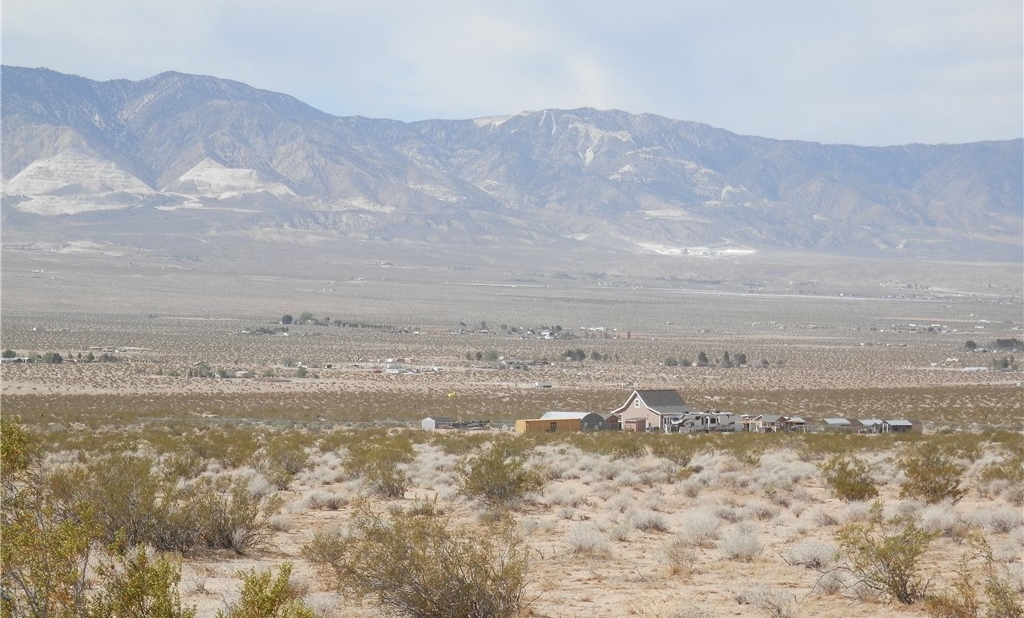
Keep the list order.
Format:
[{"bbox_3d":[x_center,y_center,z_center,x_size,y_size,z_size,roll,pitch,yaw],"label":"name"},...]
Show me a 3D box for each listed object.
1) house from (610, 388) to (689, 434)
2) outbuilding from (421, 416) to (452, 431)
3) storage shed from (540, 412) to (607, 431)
[{"bbox_3d":[24.800,17.800,450.000,10.000,7.300,11.300,1,-1,-43],"label":"house"},{"bbox_3d":[-13.401,20.585,467.000,4.100,2.300,3.500,0,-1,-43],"label":"outbuilding"},{"bbox_3d":[10.389,19.690,450.000,10.164,3.479,6.008,-1,-2,45],"label":"storage shed"}]

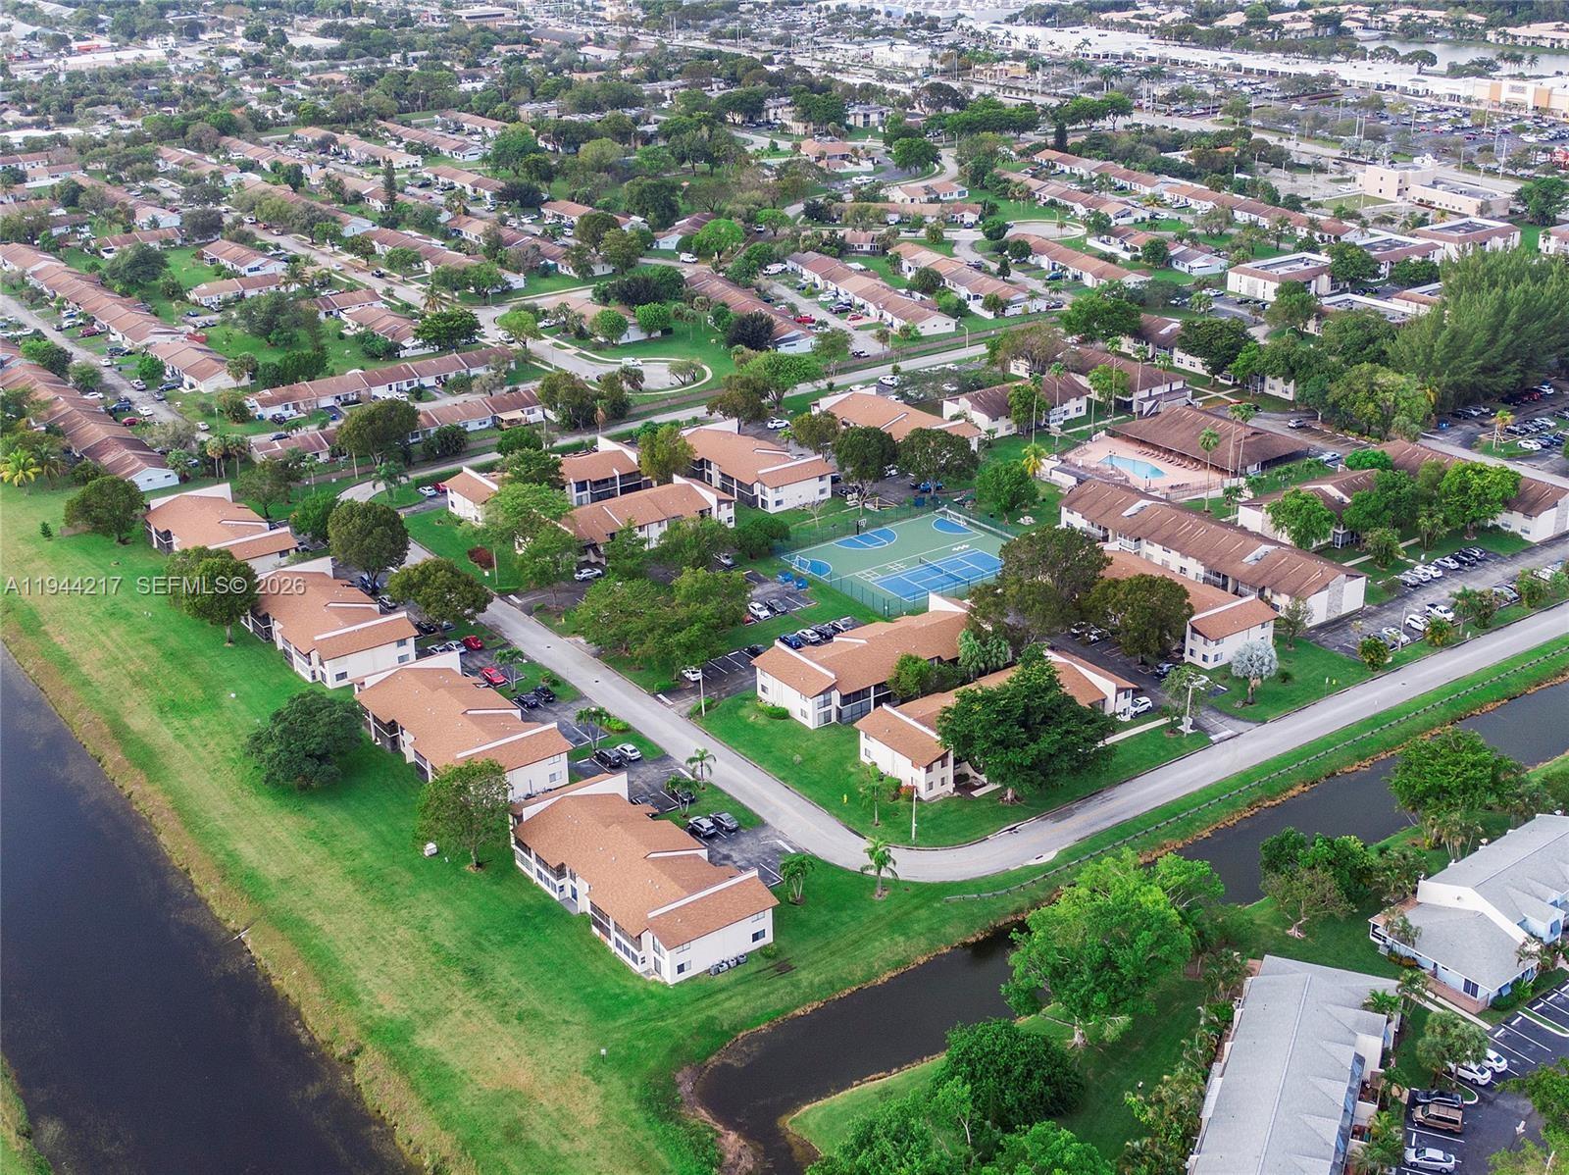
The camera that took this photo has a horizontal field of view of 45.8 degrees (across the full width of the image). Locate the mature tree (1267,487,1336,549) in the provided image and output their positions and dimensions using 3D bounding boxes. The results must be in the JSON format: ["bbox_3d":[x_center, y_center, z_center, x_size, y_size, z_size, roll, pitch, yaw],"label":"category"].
[{"bbox_3d":[89.847,-11.169,323.125,11.400,12.190,11.400,-2,23,0],"label":"mature tree"}]

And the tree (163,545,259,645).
[{"bbox_3d":[-91.595,2.578,301.553,13.200,14.800,13.200,-9,25,-17],"label":"tree"}]

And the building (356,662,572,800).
[{"bbox_3d":[-46.883,19.275,264.223,18.700,7.250,41.200,-17,28,-33],"label":"building"}]

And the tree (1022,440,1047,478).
[{"bbox_3d":[48.960,-24.657,363.306,5.000,6.500,4.900,-2,23,0],"label":"tree"}]

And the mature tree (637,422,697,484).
[{"bbox_3d":[-22.783,-25.285,364.627,10.800,12.600,10.800,-3,24,-3],"label":"mature tree"}]

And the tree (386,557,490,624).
[{"bbox_3d":[-55.823,2.184,299.559,16.500,11.700,14.800,-2,23,0],"label":"tree"}]

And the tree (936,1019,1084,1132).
[{"bbox_3d":[23.210,49.550,191.200,15.040,7.120,14.640,2,23,7],"label":"tree"}]

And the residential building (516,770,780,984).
[{"bbox_3d":[-18.651,34.238,229.063,17.600,7.600,39.800,-17,27,-31],"label":"residential building"}]

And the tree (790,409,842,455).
[{"bbox_3d":[6.696,-30.606,377.633,9.830,10.750,9.830,-2,23,0],"label":"tree"}]

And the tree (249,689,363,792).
[{"bbox_3d":[-67.142,21.649,259.688,15.500,12.400,15.500,-8,25,-15],"label":"tree"}]

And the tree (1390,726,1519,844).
[{"bbox_3d":[83.134,25.491,231.640,15.520,15.760,15.520,-2,23,0],"label":"tree"}]

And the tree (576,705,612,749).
[{"bbox_3d":[-26.930,20.360,263.790,5.190,6.110,5.190,-4,23,-6],"label":"tree"}]

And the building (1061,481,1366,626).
[{"bbox_3d":[73.210,-7.440,321.740,16.230,7.620,57.580,-16,27,-31],"label":"building"}]

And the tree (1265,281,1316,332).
[{"bbox_3d":[124.020,-68.090,454.910,12.740,12.760,12.740,5,24,15],"label":"tree"}]

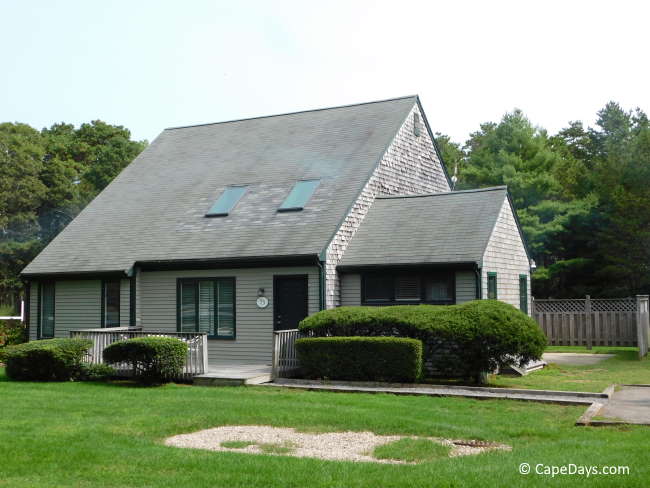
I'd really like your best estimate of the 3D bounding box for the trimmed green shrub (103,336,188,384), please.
[{"bbox_3d":[-4.036,2.608,19.127,1.550,1.020,1.200,-3,-5,29],"label":"trimmed green shrub"}]

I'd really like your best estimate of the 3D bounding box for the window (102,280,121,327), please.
[{"bbox_3d":[-5.956,1.846,23.524,0.710,1.655,0.100,-3,-5,29],"label":"window"}]

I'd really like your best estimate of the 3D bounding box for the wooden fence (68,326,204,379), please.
[{"bbox_3d":[-4.047,2.648,21.171,4.330,0.965,2.150,-3,-5,29],"label":"wooden fence"}]

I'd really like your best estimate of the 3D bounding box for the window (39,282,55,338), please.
[{"bbox_3d":[-8.156,1.951,24.758,0.720,1.655,0.100,-3,-5,29],"label":"window"}]

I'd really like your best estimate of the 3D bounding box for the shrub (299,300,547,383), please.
[{"bbox_3d":[2.075,2.151,18.757,5.500,1.770,1.900,-3,-5,29],"label":"shrub"}]

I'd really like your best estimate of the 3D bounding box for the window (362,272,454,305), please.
[{"bbox_3d":[1.998,1.094,20.593,2.500,0.795,0.100,-3,-5,29],"label":"window"}]

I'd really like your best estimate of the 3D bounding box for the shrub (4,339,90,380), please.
[{"bbox_3d":[-6.555,2.739,20.251,2.050,0.960,1.200,-3,-5,29],"label":"shrub"}]

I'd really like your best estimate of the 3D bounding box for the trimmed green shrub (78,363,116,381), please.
[{"bbox_3d":[-5.346,2.999,20.185,0.900,0.410,0.700,-3,-5,29],"label":"trimmed green shrub"}]

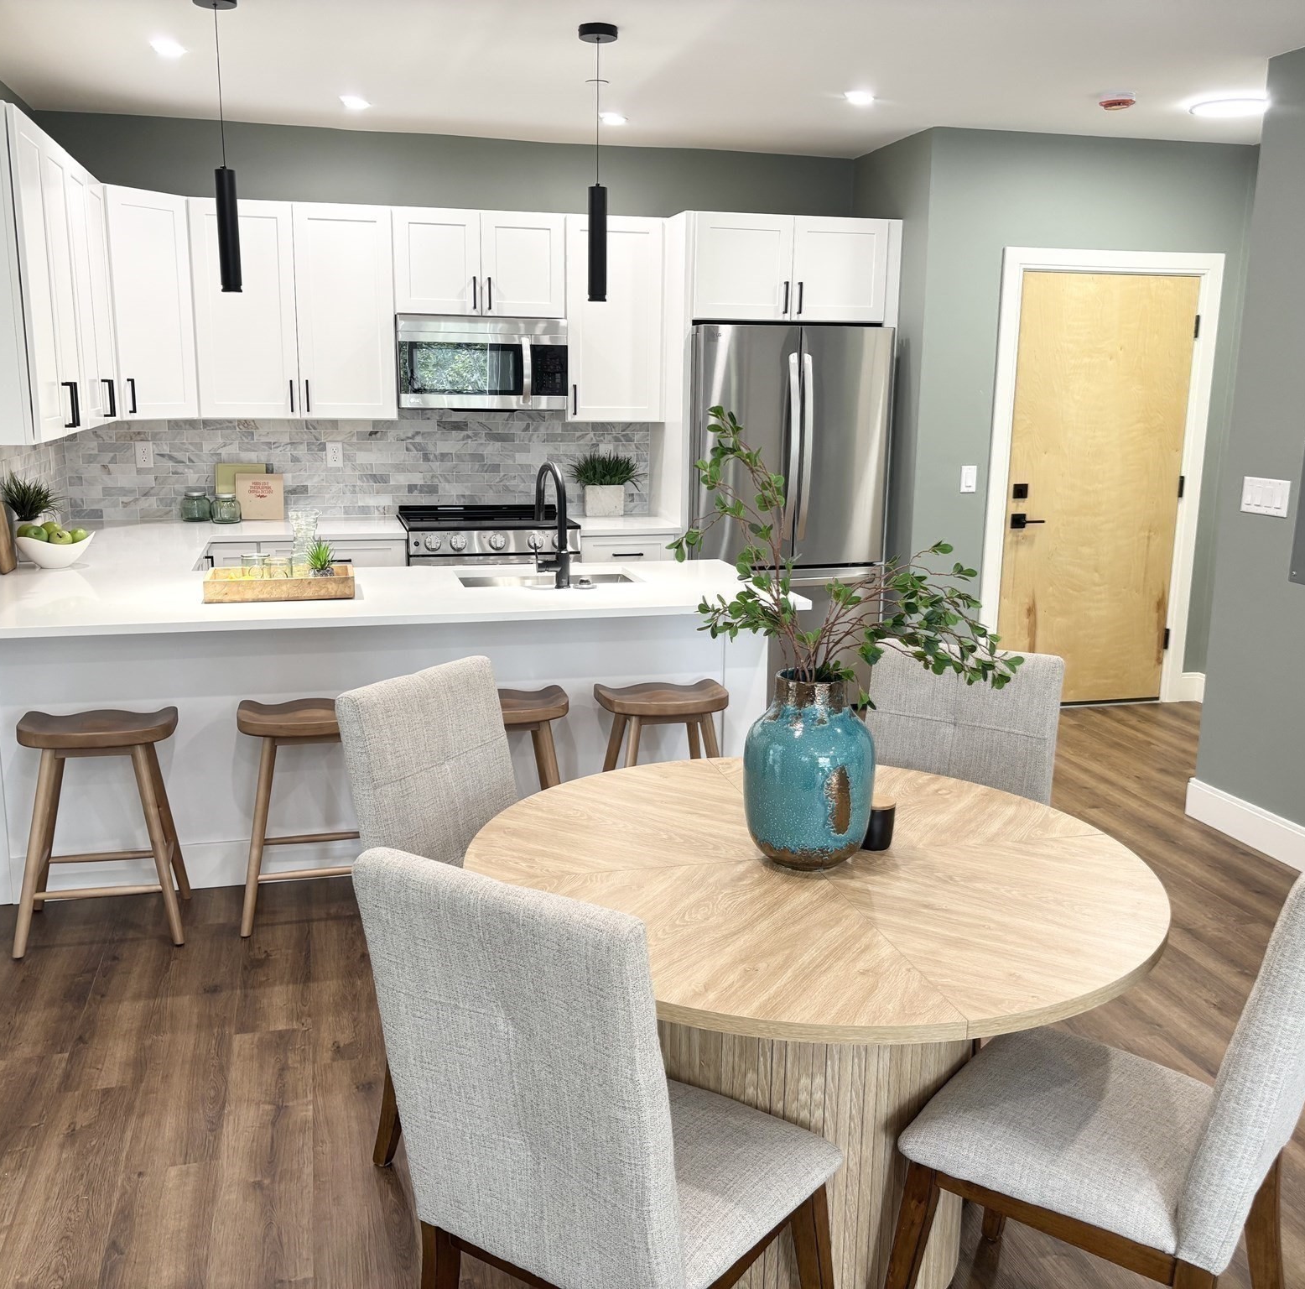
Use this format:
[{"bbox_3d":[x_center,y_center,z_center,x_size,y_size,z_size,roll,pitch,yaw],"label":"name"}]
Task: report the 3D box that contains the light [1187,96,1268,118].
[{"bbox_3d":[2.280,-2.098,5.055,0.335,0.030,0.335,-2,12,-15],"label":"light"}]

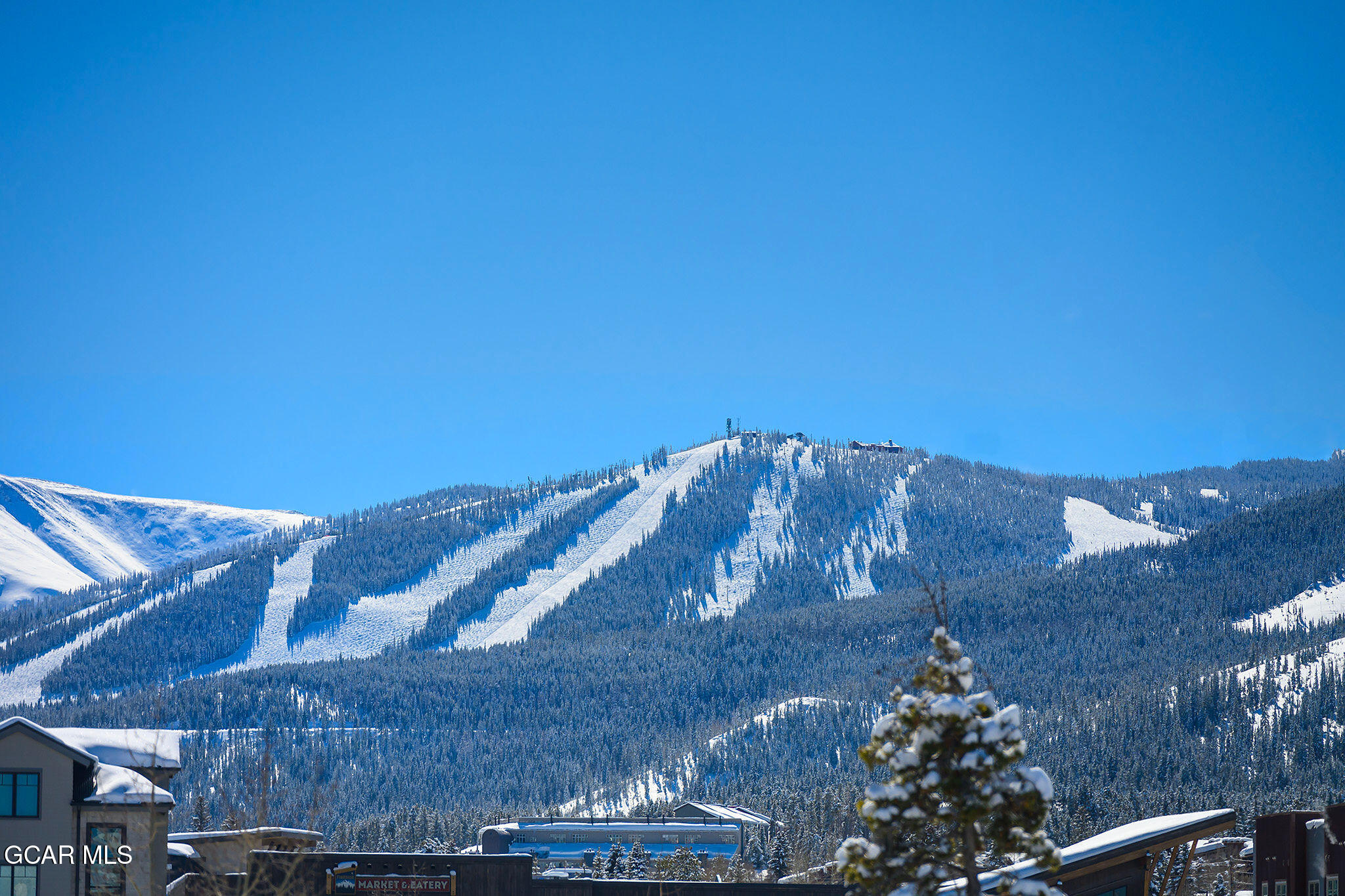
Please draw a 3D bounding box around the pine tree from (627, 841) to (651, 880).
[{"bbox_3d":[-4.814,58.537,790.000,3.410,6.220,3.410,0,-6,0],"label":"pine tree"}]

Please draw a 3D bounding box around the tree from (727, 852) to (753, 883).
[{"bbox_3d":[9.407,59.575,790.000,3.700,5.040,3.700,0,-6,0],"label":"tree"}]

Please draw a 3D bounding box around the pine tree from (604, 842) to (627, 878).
[{"bbox_3d":[-8.073,58.537,790.000,3.410,5.930,3.410,0,-6,0],"label":"pine tree"}]

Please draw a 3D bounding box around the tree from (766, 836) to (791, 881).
[{"bbox_3d":[15.341,59.487,810.000,3.650,6.840,3.650,0,-6,0],"label":"tree"}]

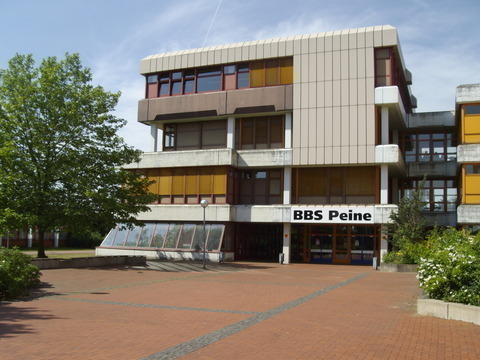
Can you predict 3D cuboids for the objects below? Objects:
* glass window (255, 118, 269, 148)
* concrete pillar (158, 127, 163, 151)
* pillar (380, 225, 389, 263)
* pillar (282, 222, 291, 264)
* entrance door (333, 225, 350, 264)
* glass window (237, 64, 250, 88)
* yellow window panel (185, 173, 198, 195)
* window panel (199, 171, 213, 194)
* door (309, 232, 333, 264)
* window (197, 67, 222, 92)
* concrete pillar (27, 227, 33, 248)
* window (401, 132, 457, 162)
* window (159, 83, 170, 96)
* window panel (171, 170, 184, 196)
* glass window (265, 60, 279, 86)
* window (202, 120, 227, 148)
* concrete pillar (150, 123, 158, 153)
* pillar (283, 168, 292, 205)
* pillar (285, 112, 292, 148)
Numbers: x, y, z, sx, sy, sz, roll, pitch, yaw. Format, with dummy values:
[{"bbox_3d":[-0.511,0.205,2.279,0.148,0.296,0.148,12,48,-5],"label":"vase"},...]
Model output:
[{"bbox_3d":[1.824,-3.834,41.468,1.281,2.590,0.120,-1,-8,22],"label":"glass window"},{"bbox_3d":[-6.894,-3.581,43.291,0.275,2.081,0.275,-1,-8,22],"label":"concrete pillar"},{"bbox_3d":[10.045,4.612,34.678,0.424,3.032,0.424,-1,-8,22],"label":"pillar"},{"bbox_3d":[3.506,4.774,37.358,0.400,3.102,0.400,-1,-8,22],"label":"pillar"},{"bbox_3d":[7.738,4.904,38.006,1.365,3.016,0.150,-1,-8,22],"label":"entrance door"},{"bbox_3d":[0.333,-8.642,41.760,1.221,2.089,0.120,-1,-8,22],"label":"glass window"},{"bbox_3d":[-3.837,0.297,39.908,1.207,1.813,0.120,-1,-8,22],"label":"yellow window panel"},{"bbox_3d":[-2.785,0.207,40.756,1.245,1.976,0.100,-1,-8,22],"label":"window panel"},{"bbox_3d":[6.178,5.248,37.730,1.736,2.094,0.120,-1,-7,22],"label":"door"},{"bbox_3d":[-2.437,-8.057,40.384,2.293,2.132,0.100,-1,-7,22],"label":"window"},{"bbox_3d":[-25.303,7.001,60.292,0.347,2.514,0.347,-1,-8,22],"label":"concrete pillar"},{"bbox_3d":[16.483,-2.859,43.501,4.507,2.699,0.150,-1,-8,22],"label":"window"},{"bbox_3d":[-6.295,-7.557,41.919,1.059,1.187,0.100,-1,-7,22],"label":"window"},{"bbox_3d":[-5.185,0.191,41.757,1.288,2.152,0.100,-1,-8,22],"label":"window panel"},{"bbox_3d":[2.534,-8.412,39.415,1.167,2.130,0.120,-1,-8,22],"label":"glass window"},{"bbox_3d":[-2.189,-3.903,43.148,2.296,2.520,0.120,-1,-8,22],"label":"window"},{"bbox_3d":[-7.723,-3.724,45.118,0.460,2.624,0.460,-1,-8,22],"label":"concrete pillar"},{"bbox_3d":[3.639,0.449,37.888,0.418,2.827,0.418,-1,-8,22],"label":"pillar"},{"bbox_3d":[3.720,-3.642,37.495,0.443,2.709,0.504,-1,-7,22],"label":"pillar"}]

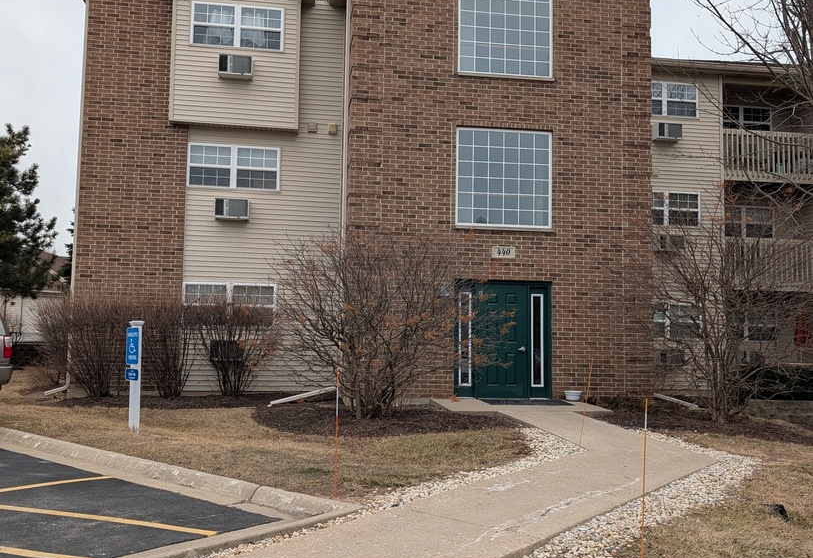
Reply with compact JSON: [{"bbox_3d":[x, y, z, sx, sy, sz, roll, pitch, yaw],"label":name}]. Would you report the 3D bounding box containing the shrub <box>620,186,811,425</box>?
[{"bbox_3d":[4.841,0.412,11.469,2.650,3.471,2.500,2,-4,-8],"label":"shrub"}]

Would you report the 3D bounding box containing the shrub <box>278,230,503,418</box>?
[{"bbox_3d":[-0.204,0.645,11.159,3.355,2.777,2.900,2,-4,-8],"label":"shrub"}]

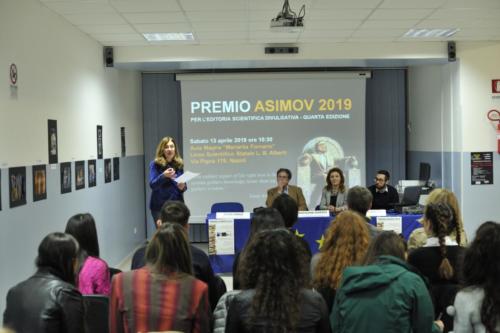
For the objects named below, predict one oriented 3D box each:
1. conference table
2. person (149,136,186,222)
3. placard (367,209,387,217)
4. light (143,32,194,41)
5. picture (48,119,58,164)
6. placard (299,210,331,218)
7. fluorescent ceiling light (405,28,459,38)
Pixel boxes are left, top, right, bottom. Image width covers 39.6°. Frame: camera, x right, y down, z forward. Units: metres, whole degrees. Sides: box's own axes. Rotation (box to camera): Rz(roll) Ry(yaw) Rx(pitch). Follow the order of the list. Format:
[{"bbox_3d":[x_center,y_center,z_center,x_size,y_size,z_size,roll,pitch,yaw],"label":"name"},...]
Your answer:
[{"bbox_3d":[0.849,0.967,8.595,2.695,0.760,0.700,-1,2,0],"label":"conference table"},{"bbox_3d":[-0.989,0.512,8.399,0.430,1.741,0.380,-2,2,-17],"label":"person"},{"bbox_3d":[1.426,0.548,8.284,0.386,0.085,0.080,-1,2,0],"label":"placard"},{"bbox_3d":[-0.925,-1.511,8.057,0.590,0.060,0.590,-1,2,0],"label":"light"},{"bbox_3d":[-1.783,-0.224,6.325,0.020,0.400,0.290,-1,2,0],"label":"picture"},{"bbox_3d":[0.749,0.561,8.283,0.397,0.085,0.080,-1,2,0],"label":"placard"},{"bbox_3d":[2.114,-1.570,8.124,0.590,0.060,0.590,-1,2,0],"label":"fluorescent ceiling light"}]

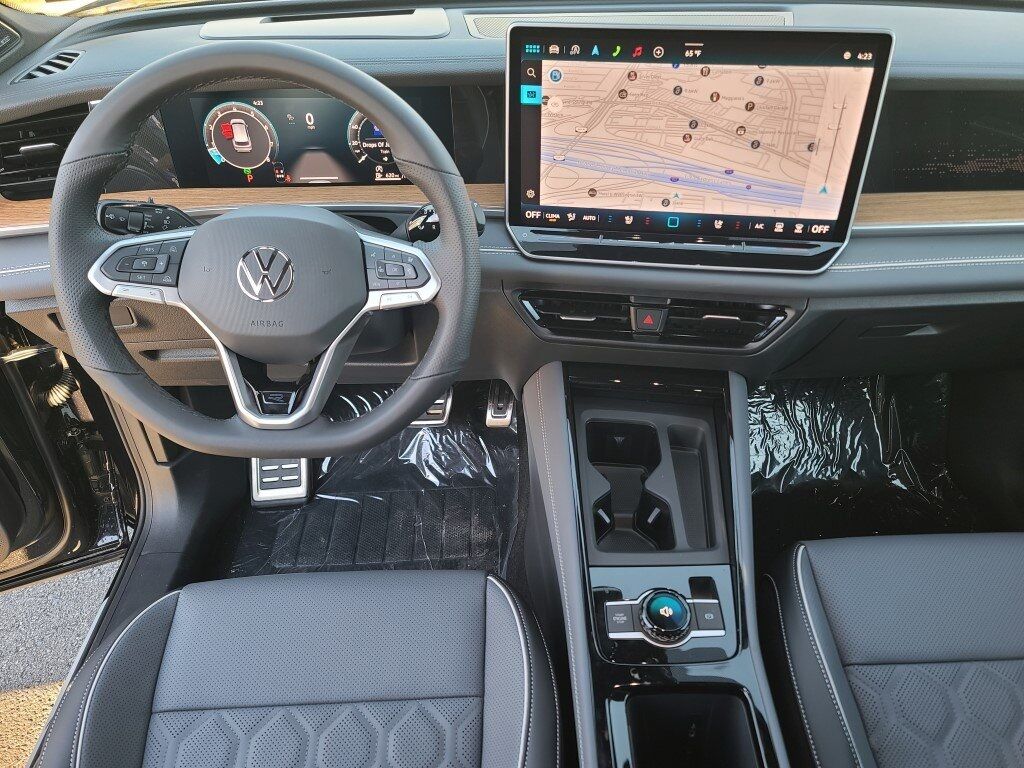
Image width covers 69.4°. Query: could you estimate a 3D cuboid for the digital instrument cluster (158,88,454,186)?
[{"bbox_3d":[-0.214,-0.267,0.803,0.303,0.102,0.035,-2,25,-2],"label":"digital instrument cluster"}]

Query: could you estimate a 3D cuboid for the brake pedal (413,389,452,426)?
[{"bbox_3d":[-0.149,0.038,1.265,0.090,0.070,0.035,-2,4,-2],"label":"brake pedal"}]

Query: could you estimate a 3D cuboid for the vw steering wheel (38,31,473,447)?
[{"bbox_3d":[-0.211,-0.108,0.655,0.370,0.357,0.090,-2,14,-2],"label":"vw steering wheel"}]

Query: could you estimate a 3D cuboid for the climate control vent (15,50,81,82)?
[{"bbox_3d":[-0.515,-0.352,0.820,0.045,0.020,0.115,-2,33,-2],"label":"climate control vent"}]

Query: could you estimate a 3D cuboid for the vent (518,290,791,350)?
[{"bbox_3d":[0.162,-0.081,0.848,0.305,0.062,0.045,4,33,6],"label":"vent"}]

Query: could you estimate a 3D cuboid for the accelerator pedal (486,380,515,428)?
[{"bbox_3d":[-0.020,0.028,1.300,0.044,0.100,0.035,-2,2,-2],"label":"accelerator pedal"}]

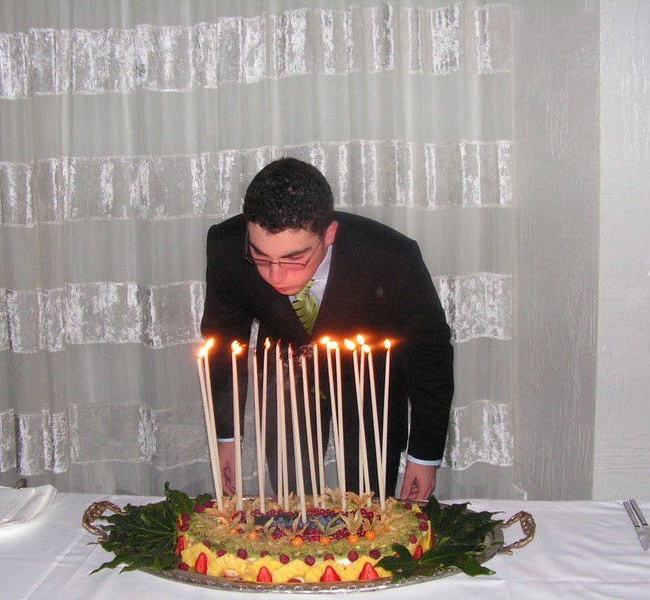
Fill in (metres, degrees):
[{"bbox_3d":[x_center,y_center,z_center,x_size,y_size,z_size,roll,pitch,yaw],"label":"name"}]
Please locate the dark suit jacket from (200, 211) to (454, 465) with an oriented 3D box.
[{"bbox_3d":[0.022,0.079,2.031,0.550,0.570,0.500,-1,8,6],"label":"dark suit jacket"}]

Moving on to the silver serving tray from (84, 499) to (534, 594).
[{"bbox_3d":[-0.025,0.442,1.689,0.890,0.070,0.440,-1,8,6],"label":"silver serving tray"}]

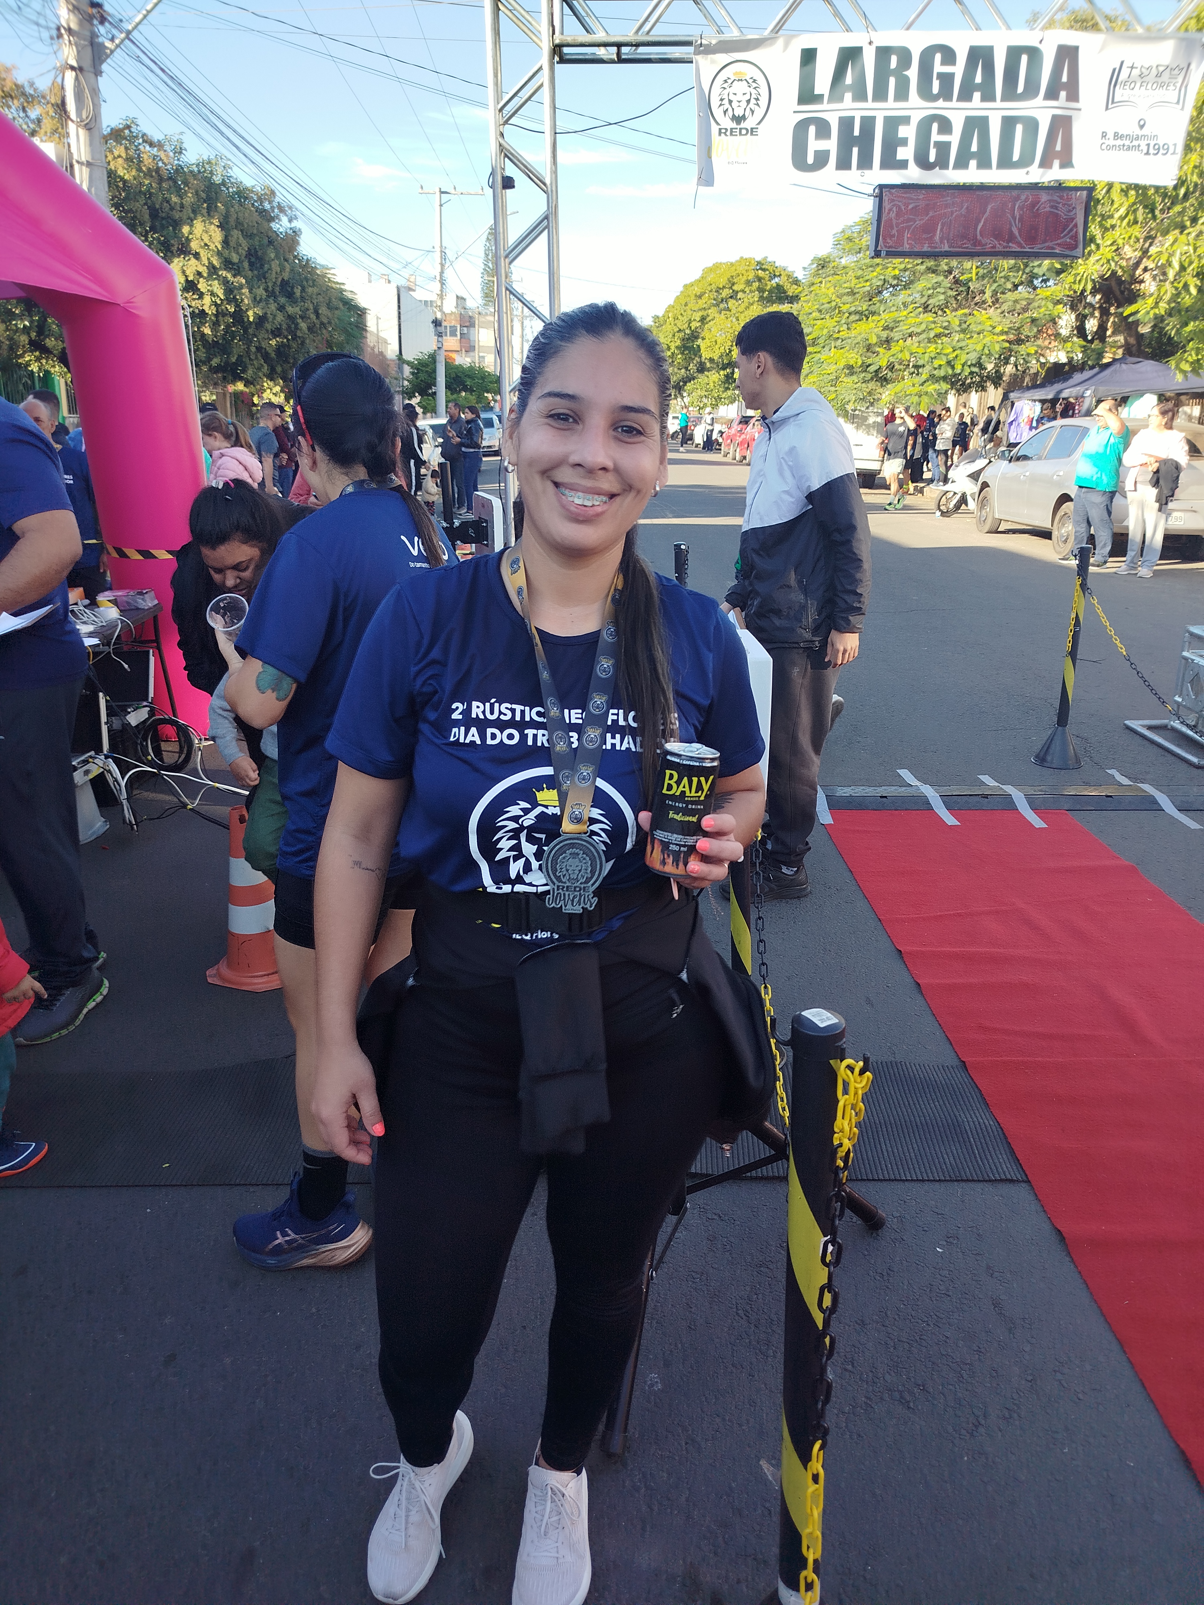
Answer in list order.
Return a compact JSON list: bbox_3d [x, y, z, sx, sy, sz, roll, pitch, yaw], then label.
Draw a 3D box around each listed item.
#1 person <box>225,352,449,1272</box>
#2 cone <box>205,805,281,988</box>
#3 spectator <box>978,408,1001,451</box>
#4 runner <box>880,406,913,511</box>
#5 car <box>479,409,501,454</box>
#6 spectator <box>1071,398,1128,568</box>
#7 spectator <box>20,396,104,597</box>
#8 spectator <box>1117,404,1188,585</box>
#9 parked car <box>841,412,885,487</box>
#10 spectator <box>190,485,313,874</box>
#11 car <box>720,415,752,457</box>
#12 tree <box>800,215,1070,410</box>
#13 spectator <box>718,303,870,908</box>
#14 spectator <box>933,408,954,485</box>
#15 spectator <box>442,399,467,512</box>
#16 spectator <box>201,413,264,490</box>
[{"bbox_3d":[-0.440,0.065,1.947,0.520,1.590,0.460,15,24,37],"label":"person"},{"bbox_3d":[-0.982,0.237,3.138,0.290,0.490,0.290,7,20,19],"label":"cone"},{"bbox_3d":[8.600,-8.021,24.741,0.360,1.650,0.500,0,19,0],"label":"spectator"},{"bbox_3d":[5.101,-6.002,19.403,0.550,1.700,0.460,8,21,22],"label":"runner"},{"bbox_3d":[-4.600,-13.993,42.145,1.760,1.540,4.150,0,19,0],"label":"car"},{"bbox_3d":[5.243,-3.398,11.839,0.570,1.700,0.450,18,26,42],"label":"spectator"},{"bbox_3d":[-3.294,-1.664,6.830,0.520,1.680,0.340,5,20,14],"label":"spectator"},{"bbox_3d":[5.484,-3.114,11.090,0.550,1.650,0.400,12,22,31],"label":"spectator"},{"bbox_3d":[4.950,-8.007,25.064,1.760,1.620,4.300,0,19,0],"label":"parked car"},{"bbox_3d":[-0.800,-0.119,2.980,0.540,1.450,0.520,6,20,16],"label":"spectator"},{"bbox_3d":[5.200,-12.833,38.949,1.720,1.470,4.050,0,19,0],"label":"car"},{"bbox_3d":[7.350,-10.070,25.078,6.200,5.500,6.200,0,19,0],"label":"tree"},{"bbox_3d":[0.566,-0.556,3.457,0.400,1.780,0.470,-6,20,-17],"label":"spectator"},{"bbox_3d":[7.060,-7.393,23.054,0.360,1.600,0.480,-11,22,-29],"label":"spectator"},{"bbox_3d":[-2.479,-5.803,18.731,0.400,1.760,0.520,-14,23,-35],"label":"spectator"},{"bbox_3d":[-2.130,-1.466,6.588,0.360,1.580,0.460,14,24,34],"label":"spectator"}]

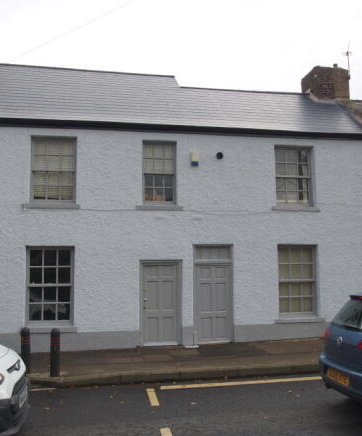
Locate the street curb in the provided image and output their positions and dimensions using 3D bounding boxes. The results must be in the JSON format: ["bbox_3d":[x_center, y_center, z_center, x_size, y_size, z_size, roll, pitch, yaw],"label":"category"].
[{"bbox_3d":[-0.039,2.751,8.033,5.068,0.160,0.300,-1,-6,-7],"label":"street curb"}]

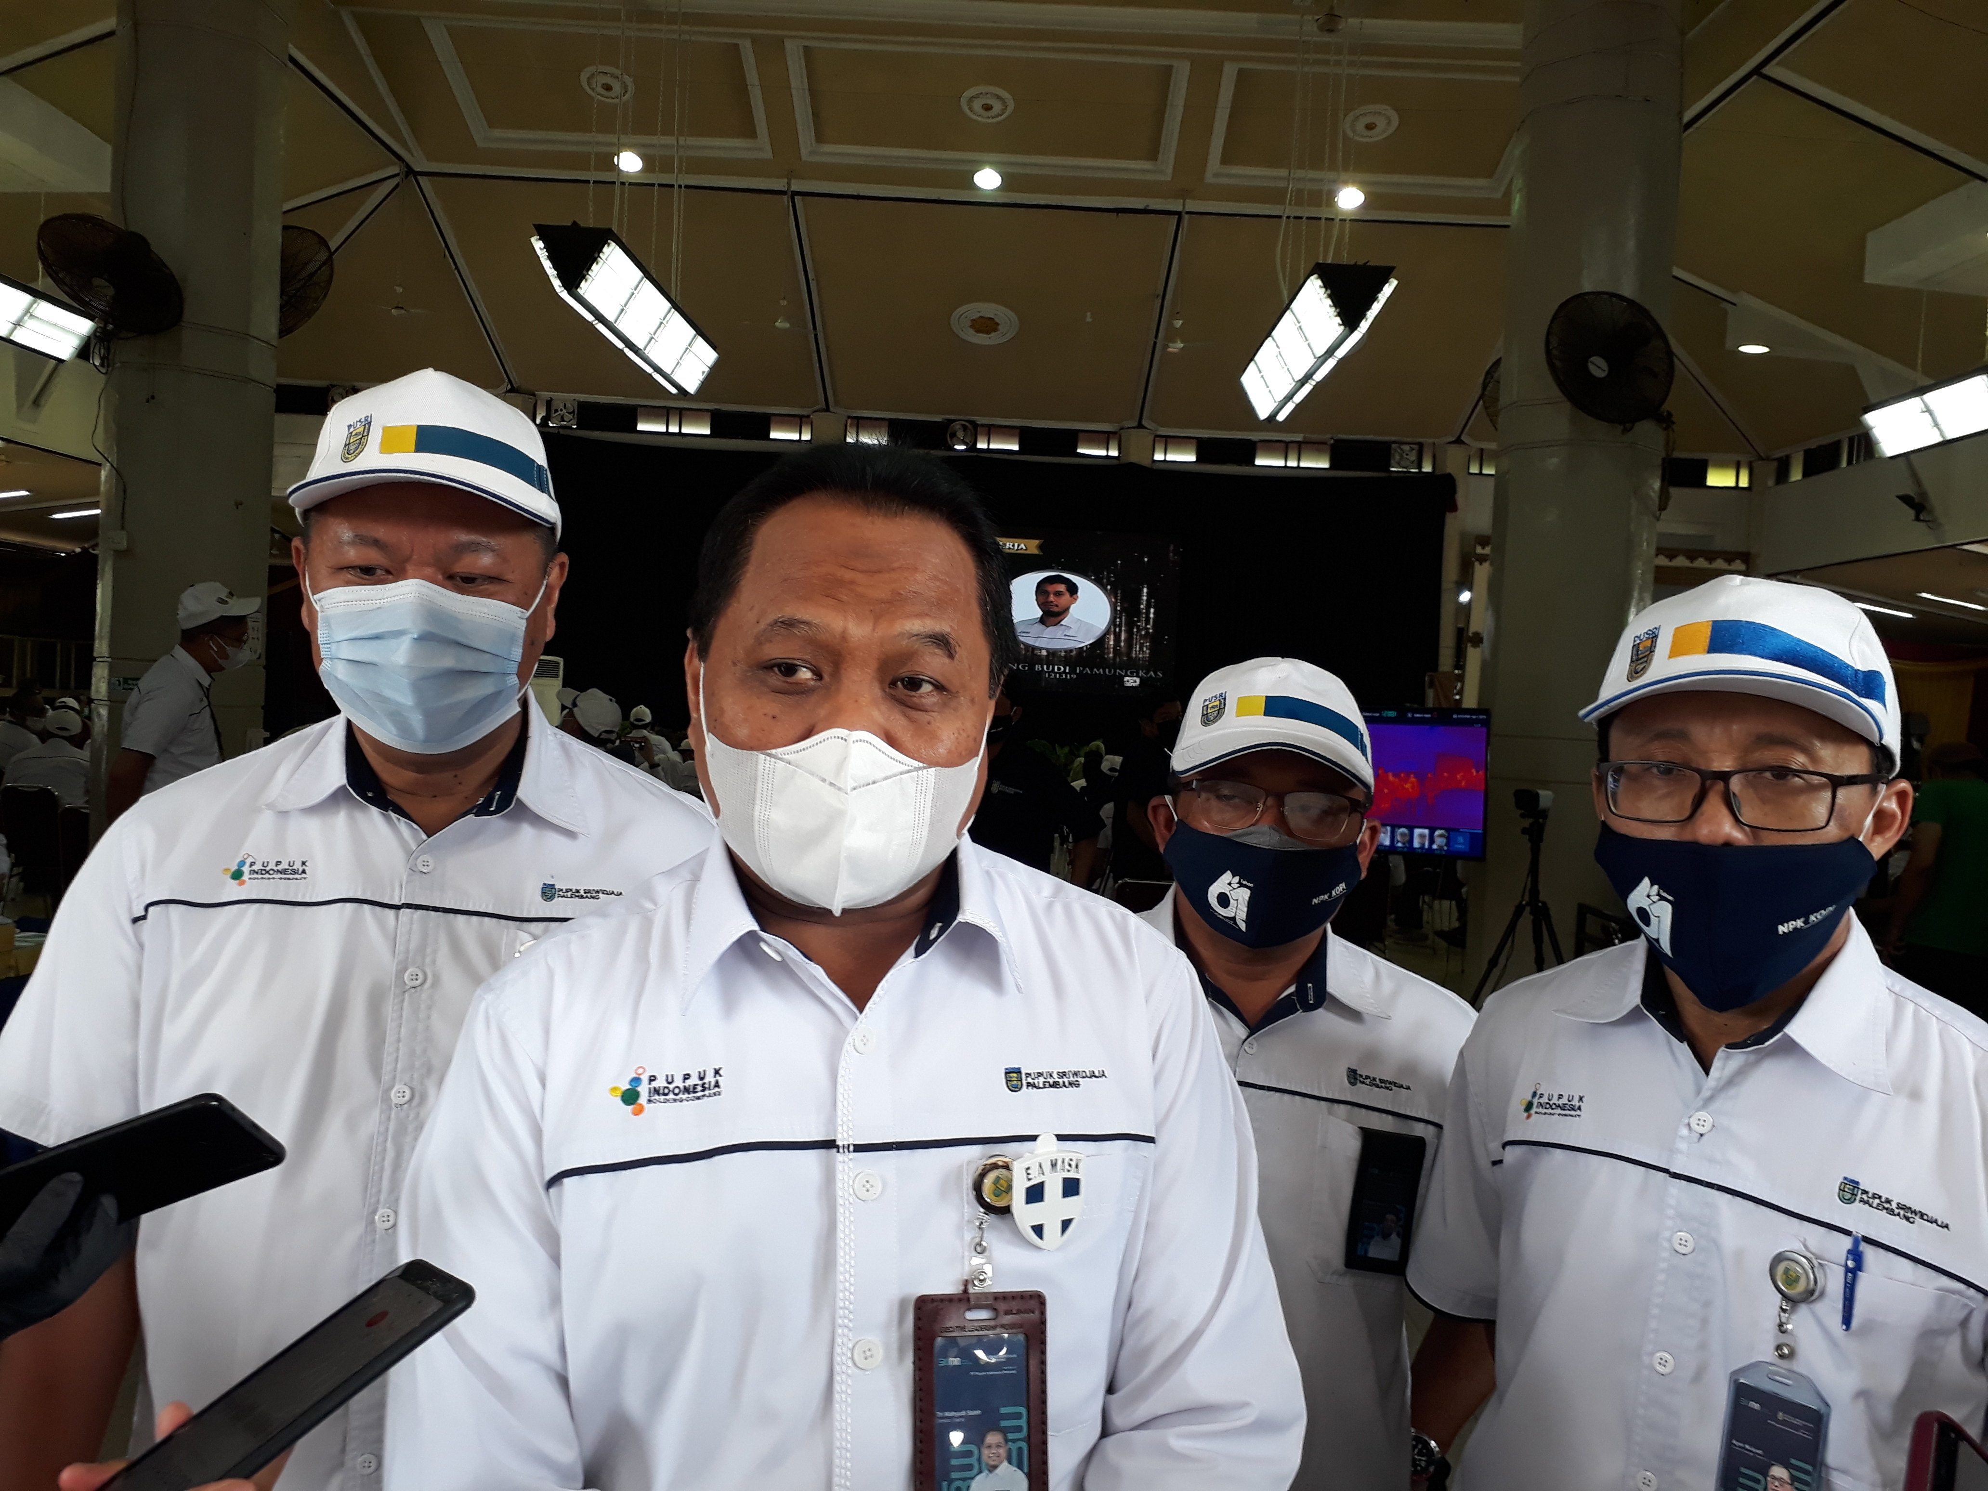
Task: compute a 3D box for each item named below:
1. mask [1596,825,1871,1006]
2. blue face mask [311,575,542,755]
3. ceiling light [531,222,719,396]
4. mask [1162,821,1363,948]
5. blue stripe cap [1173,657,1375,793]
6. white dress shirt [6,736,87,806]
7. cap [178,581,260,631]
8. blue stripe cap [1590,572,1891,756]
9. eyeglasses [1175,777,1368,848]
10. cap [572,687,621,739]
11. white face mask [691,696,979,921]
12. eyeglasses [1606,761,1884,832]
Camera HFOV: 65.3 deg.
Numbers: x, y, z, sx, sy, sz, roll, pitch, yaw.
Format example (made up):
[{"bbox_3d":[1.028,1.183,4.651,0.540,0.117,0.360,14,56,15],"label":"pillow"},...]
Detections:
[{"bbox_3d":[0.455,0.100,0.966,0.152,0.112,0.100,2,0,32],"label":"mask"},{"bbox_3d":[-0.370,-0.055,1.011,0.140,0.112,0.100,2,2,-17],"label":"blue face mask"},{"bbox_3d":[-3.544,-4.194,15.476,0.719,0.607,4.554,3,2,1],"label":"ceiling light"},{"bbox_3d":[0.220,0.111,1.277,0.152,0.102,0.100,7,2,10],"label":"mask"},{"bbox_3d":[0.236,-0.013,1.313,0.172,0.125,0.265,7,2,10],"label":"blue stripe cap"},{"bbox_3d":[-4.696,0.265,7.900,0.500,0.640,0.280,3,2,2],"label":"white dress shirt"},{"bbox_3d":[-2.551,-0.457,5.100,0.270,0.135,0.172,-11,3,-6],"label":"cap"},{"bbox_3d":[0.484,-0.046,0.999,0.172,0.128,0.265,2,0,32],"label":"blue stripe cap"},{"bbox_3d":[0.232,0.055,1.310,0.142,0.042,0.145,7,2,10],"label":"eyeglasses"},{"bbox_3d":[-1.494,-0.118,5.750,0.172,0.135,0.270,1,28,-48],"label":"cap"},{"bbox_3d":[-0.081,0.032,0.819,0.150,0.110,0.100,4,2,-9],"label":"white face mask"},{"bbox_3d":[0.477,0.030,0.995,0.142,0.042,0.145,2,0,32],"label":"eyeglasses"}]

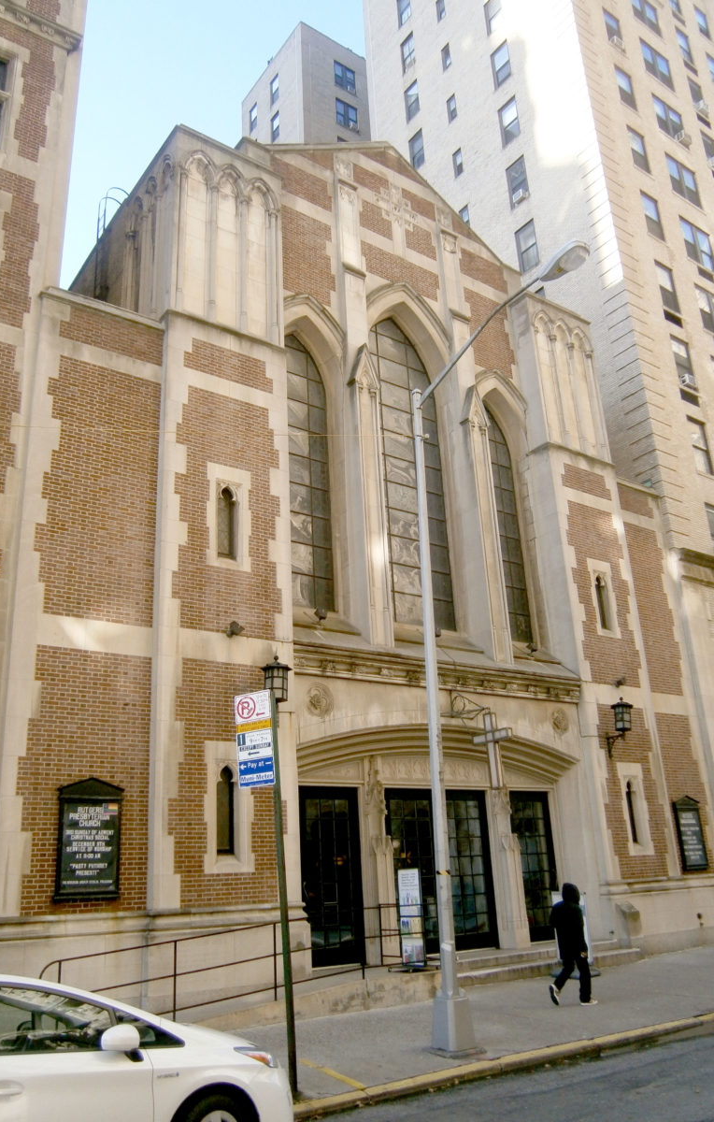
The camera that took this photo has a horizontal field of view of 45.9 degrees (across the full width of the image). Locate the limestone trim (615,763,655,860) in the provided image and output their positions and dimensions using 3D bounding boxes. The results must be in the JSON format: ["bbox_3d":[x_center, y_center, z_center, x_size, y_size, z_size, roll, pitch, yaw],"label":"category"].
[{"bbox_3d":[6.225,5.609,19.053,0.870,2.020,0.300,11,-24,-33],"label":"limestone trim"}]

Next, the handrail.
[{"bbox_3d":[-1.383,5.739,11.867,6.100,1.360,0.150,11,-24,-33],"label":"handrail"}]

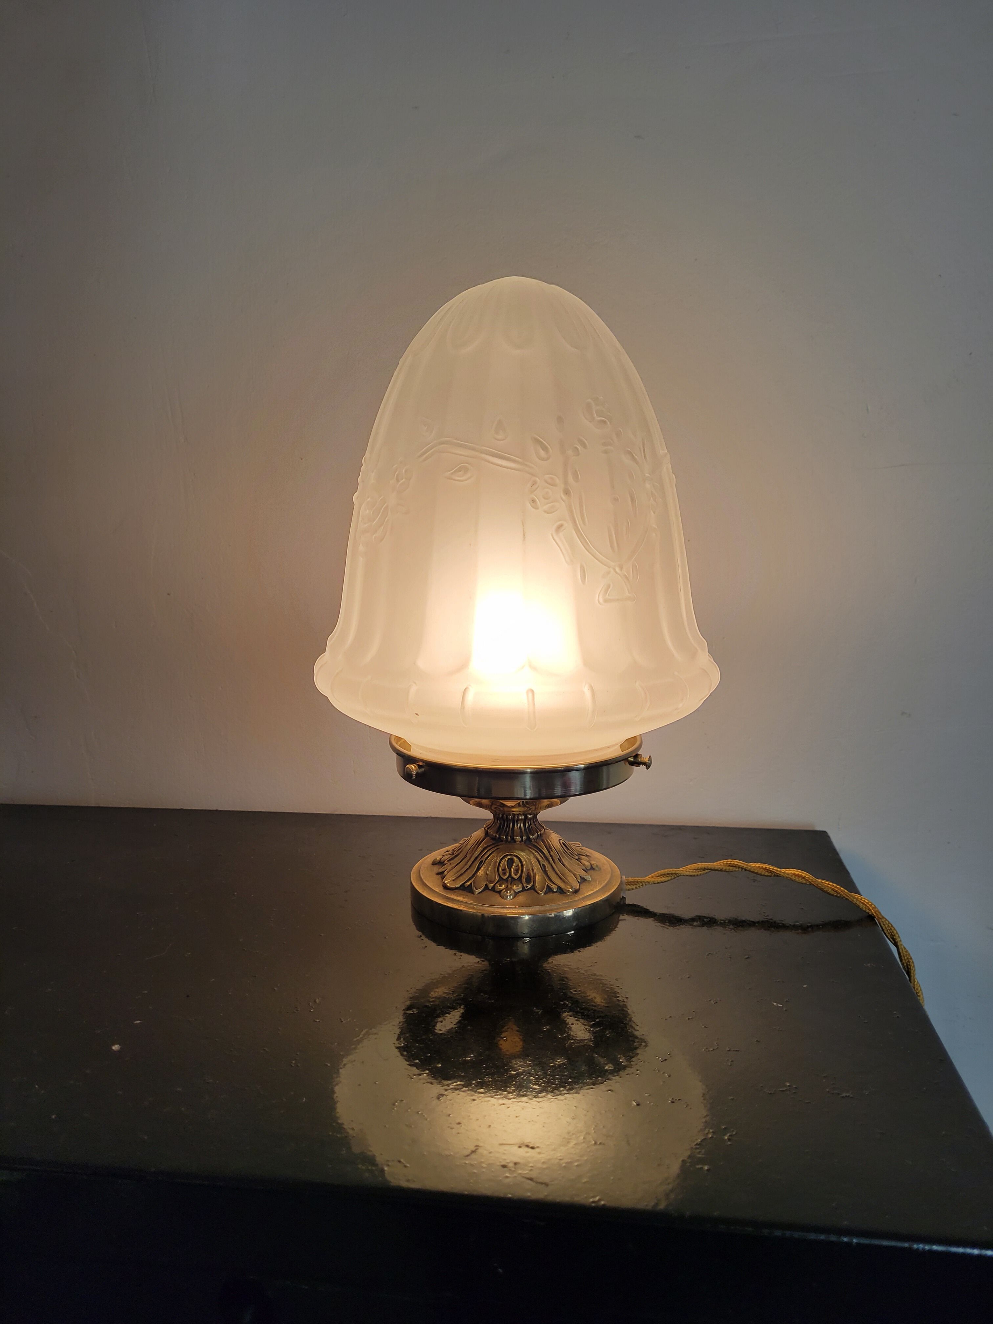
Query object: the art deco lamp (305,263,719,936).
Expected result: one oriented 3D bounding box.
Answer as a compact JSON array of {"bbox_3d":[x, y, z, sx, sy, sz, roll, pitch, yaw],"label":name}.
[{"bbox_3d":[0.010,-0.030,0.494,0.199,0.305,0.199,0,10,1],"label":"art deco lamp"}]

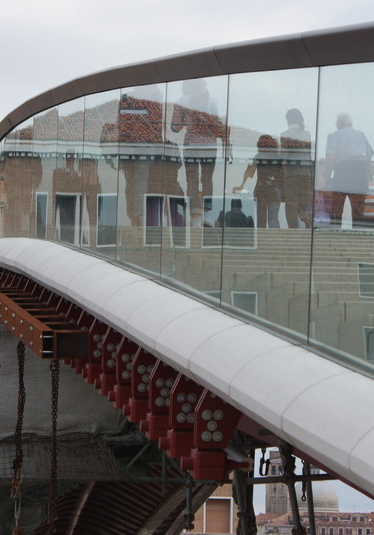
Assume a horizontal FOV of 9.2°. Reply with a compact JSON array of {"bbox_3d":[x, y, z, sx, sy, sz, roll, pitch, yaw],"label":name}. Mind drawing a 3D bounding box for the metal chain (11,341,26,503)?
[{"bbox_3d":[-1.151,1.052,15.950,0.075,1.110,0.070,1,-8,-4],"label":"metal chain"}]

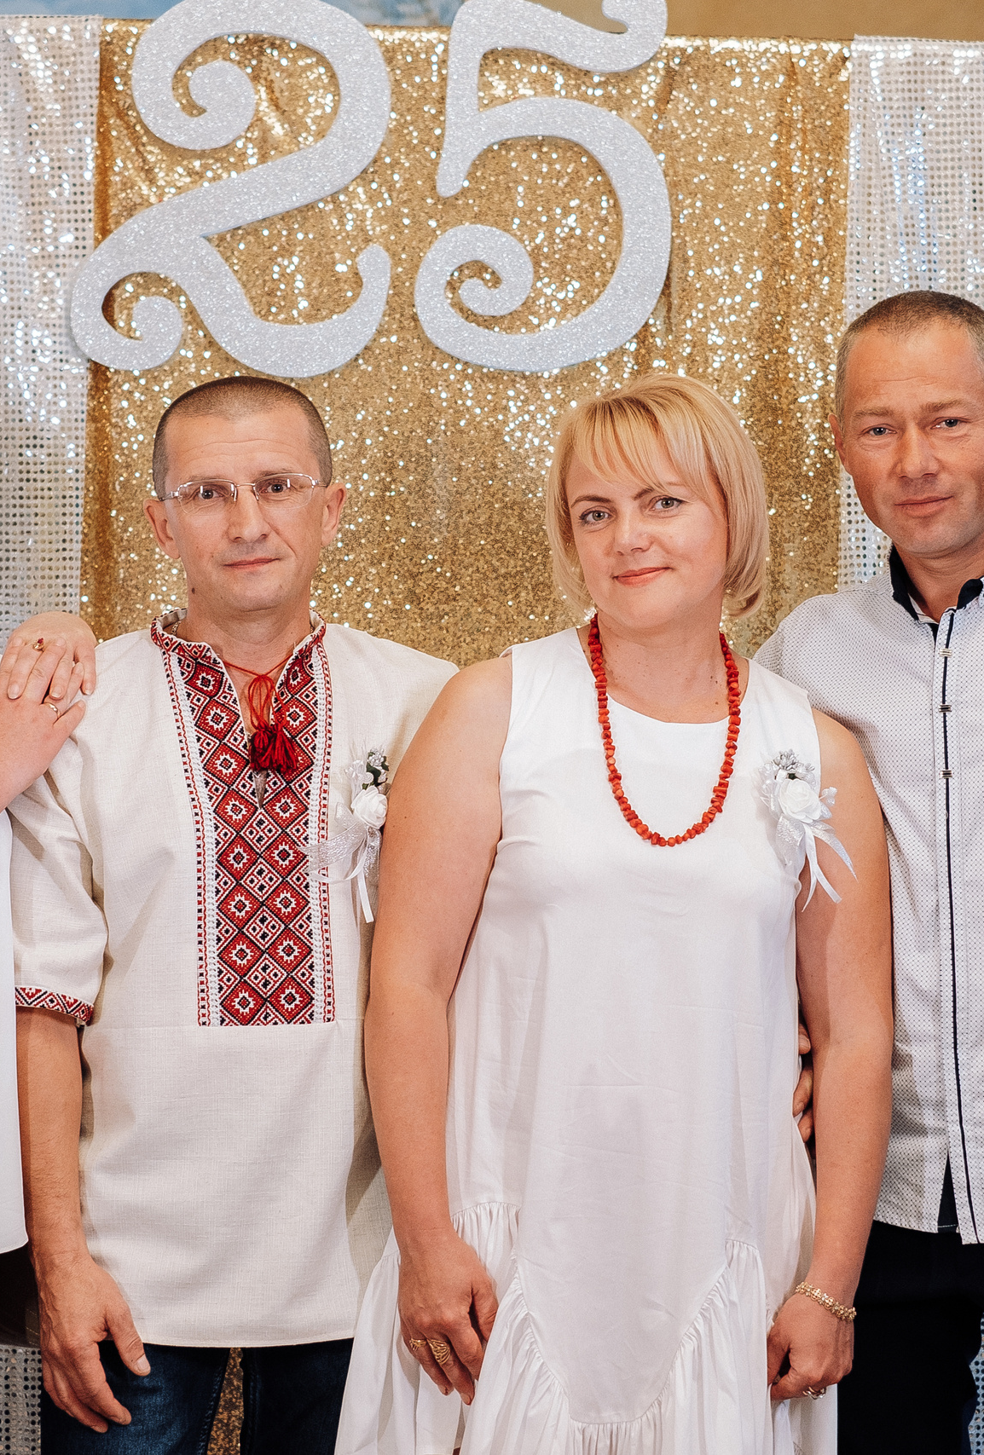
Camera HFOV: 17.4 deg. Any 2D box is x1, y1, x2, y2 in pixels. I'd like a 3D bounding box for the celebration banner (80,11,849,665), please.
[{"bbox_3d":[-0.040,0.240,3.510,0.850,2.000,0.070,1,3,0],"label":"celebration banner"}]

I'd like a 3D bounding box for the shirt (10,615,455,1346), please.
[{"bbox_3d":[-0.224,0.242,3.060,0.480,0.700,0.270,1,3,-7],"label":"shirt"}]

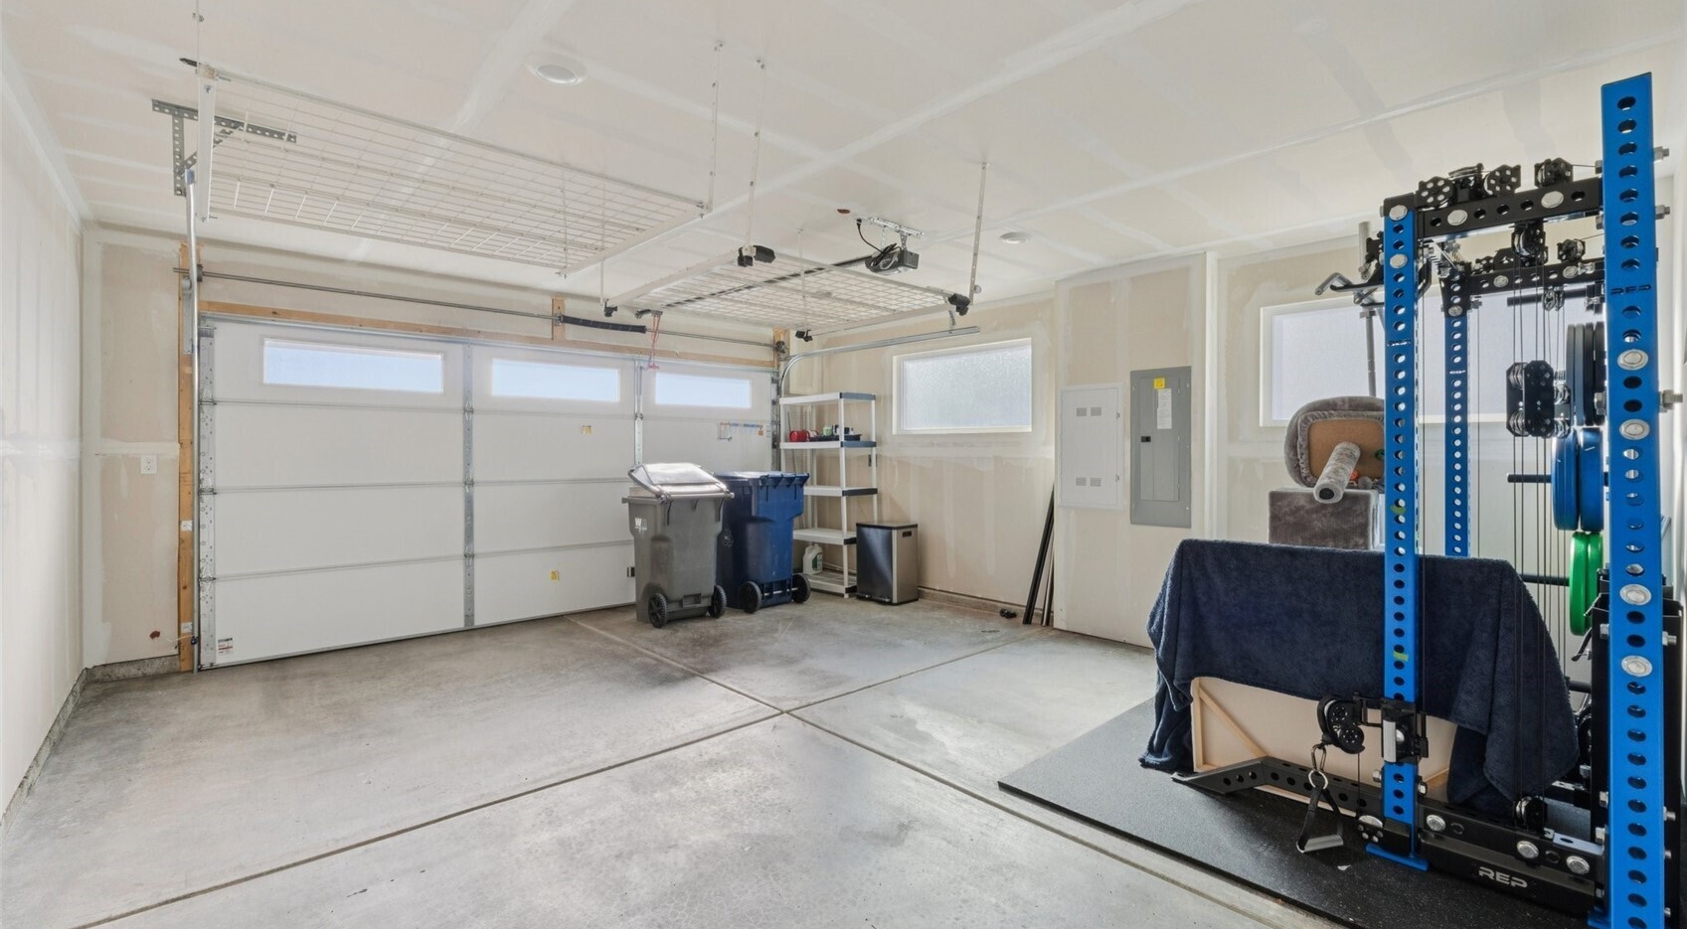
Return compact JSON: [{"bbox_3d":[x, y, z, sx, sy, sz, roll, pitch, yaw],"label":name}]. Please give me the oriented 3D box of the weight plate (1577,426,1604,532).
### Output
[{"bbox_3d":[3.232,0.067,3.037,0.450,0.450,0.058,-1,0,-41],"label":"weight plate"}]

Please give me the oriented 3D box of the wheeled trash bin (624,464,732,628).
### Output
[{"bbox_3d":[-1.334,0.632,5.657,0.600,1.200,0.710,-1,0,-41],"label":"wheeled trash bin"}]

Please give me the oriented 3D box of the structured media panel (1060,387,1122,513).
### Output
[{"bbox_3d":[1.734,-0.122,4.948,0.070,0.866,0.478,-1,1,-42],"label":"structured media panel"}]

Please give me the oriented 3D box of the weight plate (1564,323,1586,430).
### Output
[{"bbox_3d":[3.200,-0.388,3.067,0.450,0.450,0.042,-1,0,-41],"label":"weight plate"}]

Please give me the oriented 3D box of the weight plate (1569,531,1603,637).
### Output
[{"bbox_3d":[3.227,0.518,3.050,0.450,0.450,0.070,-1,0,-41],"label":"weight plate"}]

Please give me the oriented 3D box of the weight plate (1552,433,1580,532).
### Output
[{"bbox_3d":[3.182,0.073,3.095,0.450,0.450,0.058,-1,0,-41],"label":"weight plate"}]

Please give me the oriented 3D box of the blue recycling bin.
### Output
[{"bbox_3d":[-0.733,0.654,6.148,0.700,1.140,0.630,0,0,42],"label":"blue recycling bin"}]

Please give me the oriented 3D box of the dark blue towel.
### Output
[{"bbox_3d":[1.736,0.743,2.501,0.400,0.870,1.190,-1,0,-41],"label":"dark blue towel"}]

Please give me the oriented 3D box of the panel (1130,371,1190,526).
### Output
[{"bbox_3d":[2.040,-0.106,4.556,0.050,1.010,0.390,-1,0,-41],"label":"panel"}]

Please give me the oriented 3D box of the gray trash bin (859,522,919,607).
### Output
[{"bbox_3d":[0.397,0.879,6.341,0.340,0.670,0.440,-1,0,-41],"label":"gray trash bin"}]

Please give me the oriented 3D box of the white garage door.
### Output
[{"bbox_3d":[-2.357,0.158,5.703,4.250,2.160,0.080,-1,0,-41],"label":"white garage door"}]

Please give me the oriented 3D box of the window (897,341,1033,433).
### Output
[{"bbox_3d":[0.988,-0.620,5.969,0.100,0.720,1.470,-1,0,-41],"label":"window"}]

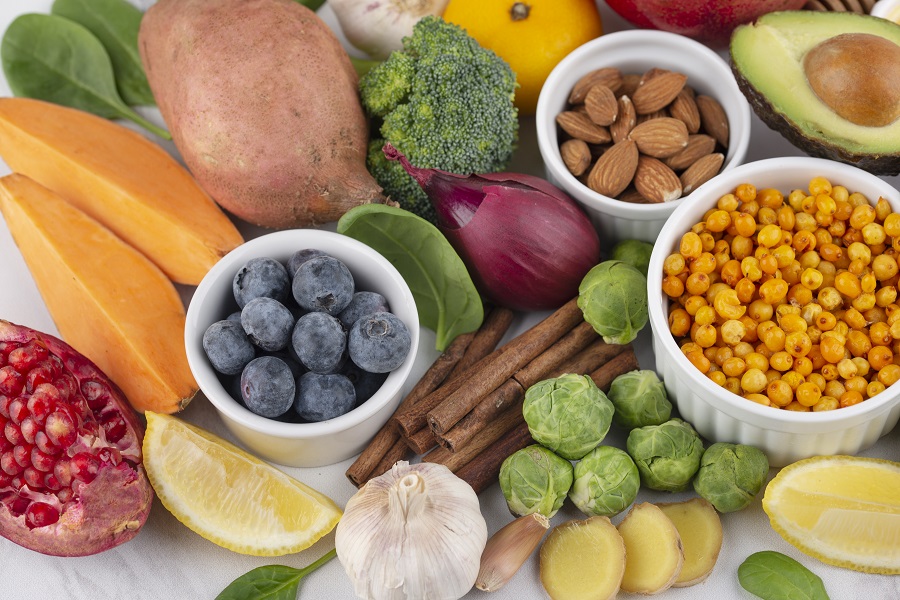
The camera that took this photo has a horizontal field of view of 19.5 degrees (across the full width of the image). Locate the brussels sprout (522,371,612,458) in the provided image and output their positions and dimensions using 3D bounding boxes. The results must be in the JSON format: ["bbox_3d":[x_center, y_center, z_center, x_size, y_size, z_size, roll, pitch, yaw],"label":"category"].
[{"bbox_3d":[0.040,0.039,0.885,0.030,0.029,0.030,0,61,0],"label":"brussels sprout"}]

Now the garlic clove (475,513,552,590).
[{"bbox_3d":[0.021,0.083,0.862,0.011,0.011,0.033,38,68,18],"label":"garlic clove"}]

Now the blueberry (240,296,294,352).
[{"bbox_3d":[-0.061,0.008,0.877,0.018,0.017,0.018,0,62,0],"label":"blueberry"}]

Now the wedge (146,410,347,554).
[{"bbox_3d":[-0.070,0.064,0.865,0.074,0.027,0.037,26,65,13],"label":"wedge"}]

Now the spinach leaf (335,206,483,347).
[{"bbox_3d":[-0.015,-0.010,0.918,0.034,0.014,0.057,-33,87,-17],"label":"spinach leaf"}]

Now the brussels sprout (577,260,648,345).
[{"bbox_3d":[0.055,0.001,0.894,0.025,0.025,0.027,0,62,0],"label":"brussels sprout"}]

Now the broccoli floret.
[{"bbox_3d":[-0.004,-0.062,0.915,0.057,0.057,0.076,0,62,0],"label":"broccoli floret"}]

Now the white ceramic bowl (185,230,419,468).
[{"bbox_3d":[-0.049,0.019,0.883,0.077,0.037,0.077,0,62,0],"label":"white ceramic bowl"}]

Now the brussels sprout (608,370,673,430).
[{"bbox_3d":[0.066,0.035,0.903,0.022,0.021,0.022,0,61,0],"label":"brussels sprout"}]

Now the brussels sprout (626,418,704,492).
[{"bbox_3d":[0.072,0.052,0.872,0.025,0.025,0.025,0,62,0],"label":"brussels sprout"}]

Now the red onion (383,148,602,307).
[{"bbox_3d":[0.013,-0.030,0.921,0.084,0.045,0.045,33,66,6],"label":"red onion"}]

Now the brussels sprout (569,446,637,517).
[{"bbox_3d":[0.052,0.062,0.887,0.024,0.024,0.024,0,61,0],"label":"brussels sprout"}]

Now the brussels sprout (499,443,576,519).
[{"bbox_3d":[0.029,0.061,0.887,0.025,0.025,0.025,0,61,0],"label":"brussels sprout"}]

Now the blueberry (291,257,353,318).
[{"bbox_3d":[-0.044,-0.005,0.899,0.021,0.020,0.020,0,61,0],"label":"blueberry"}]

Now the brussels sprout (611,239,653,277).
[{"bbox_3d":[0.067,-0.011,0.907,0.022,0.022,0.022,0,62,0],"label":"brussels sprout"}]

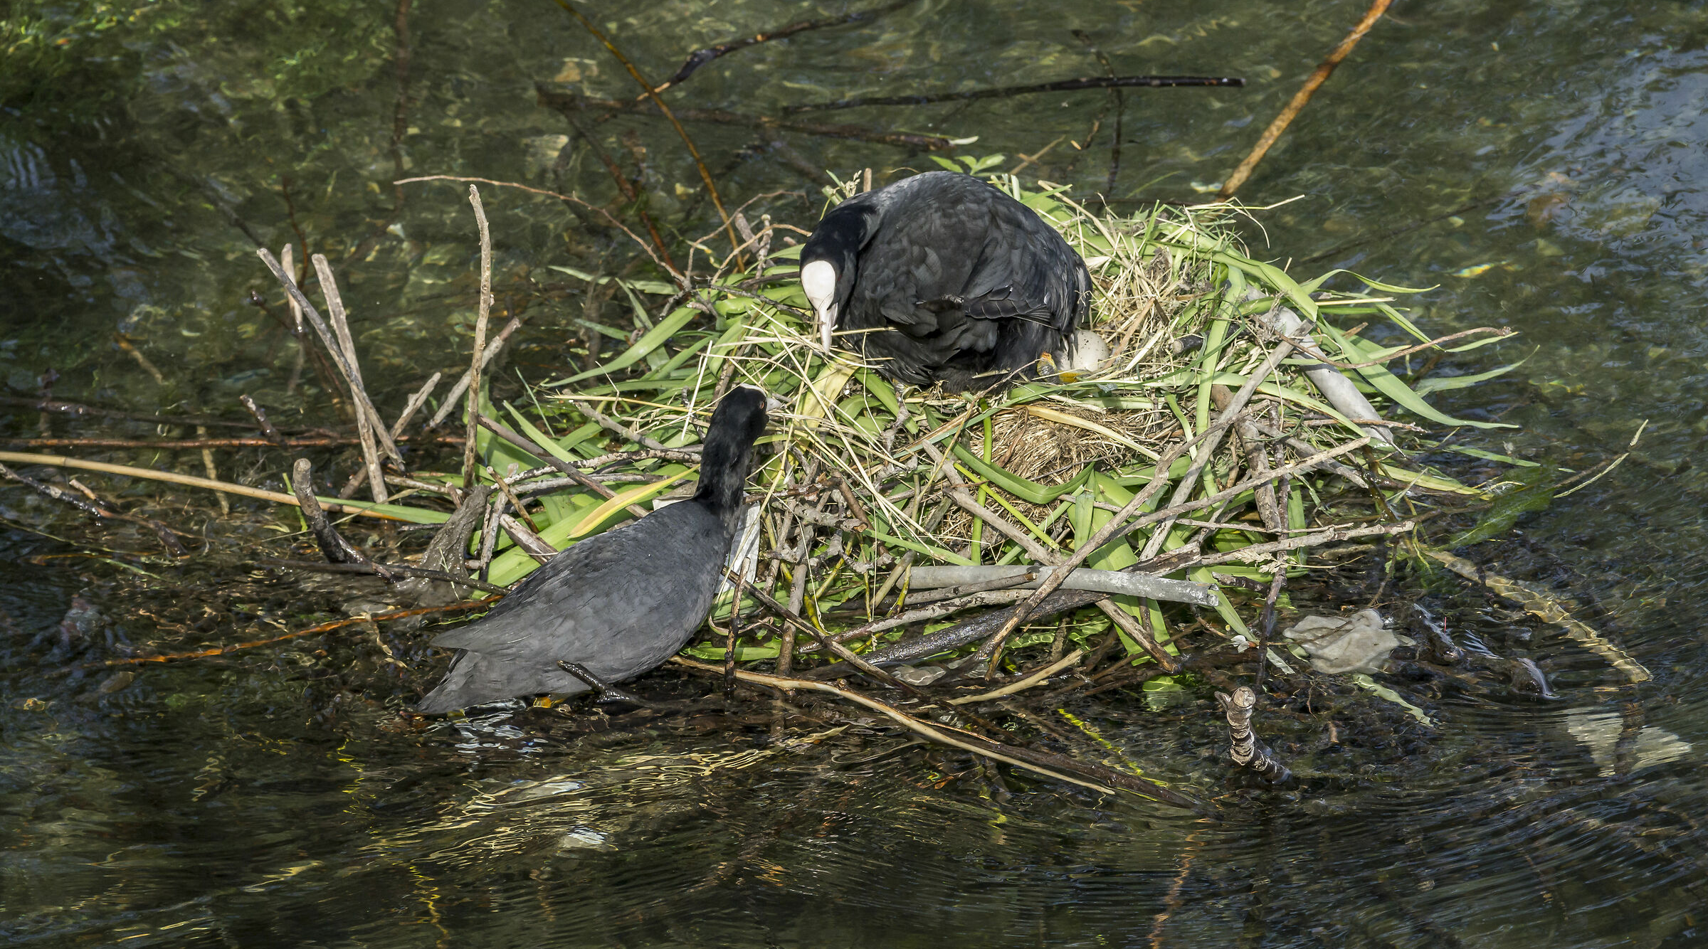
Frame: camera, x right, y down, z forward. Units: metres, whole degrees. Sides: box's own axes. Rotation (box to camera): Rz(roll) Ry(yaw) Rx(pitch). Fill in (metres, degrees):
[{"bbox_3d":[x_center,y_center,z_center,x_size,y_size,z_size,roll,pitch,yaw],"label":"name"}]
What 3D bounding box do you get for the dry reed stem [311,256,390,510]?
[{"bbox_3d":[-0.375,-0.070,9.003,0.014,0.208,0.011,-11,25,5],"label":"dry reed stem"}]

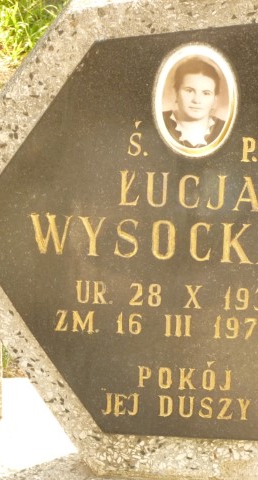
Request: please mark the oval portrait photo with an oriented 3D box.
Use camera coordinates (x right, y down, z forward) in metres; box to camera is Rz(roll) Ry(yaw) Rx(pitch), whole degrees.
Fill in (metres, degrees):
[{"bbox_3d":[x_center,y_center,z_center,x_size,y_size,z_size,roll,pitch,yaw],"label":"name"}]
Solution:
[{"bbox_3d":[0.085,-0.177,2.000,0.108,0.147,0.012,2,13,6],"label":"oval portrait photo"}]

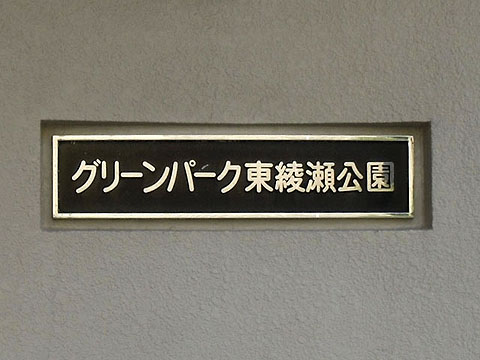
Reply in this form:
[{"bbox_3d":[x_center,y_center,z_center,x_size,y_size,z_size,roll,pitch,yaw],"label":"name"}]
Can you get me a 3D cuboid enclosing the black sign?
[{"bbox_3d":[-0.013,-0.006,1.825,0.750,0.172,0.024,0,0,-2],"label":"black sign"}]

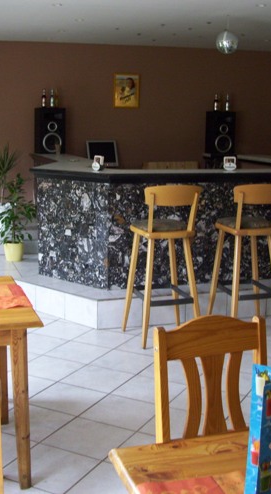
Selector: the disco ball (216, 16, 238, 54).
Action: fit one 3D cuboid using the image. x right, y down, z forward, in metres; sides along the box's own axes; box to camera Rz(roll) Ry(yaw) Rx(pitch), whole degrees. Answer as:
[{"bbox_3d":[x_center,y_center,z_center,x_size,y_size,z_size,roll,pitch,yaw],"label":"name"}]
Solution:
[{"bbox_3d":[0.798,-1.826,5.600,0.190,0.330,0.190,2,10,0],"label":"disco ball"}]

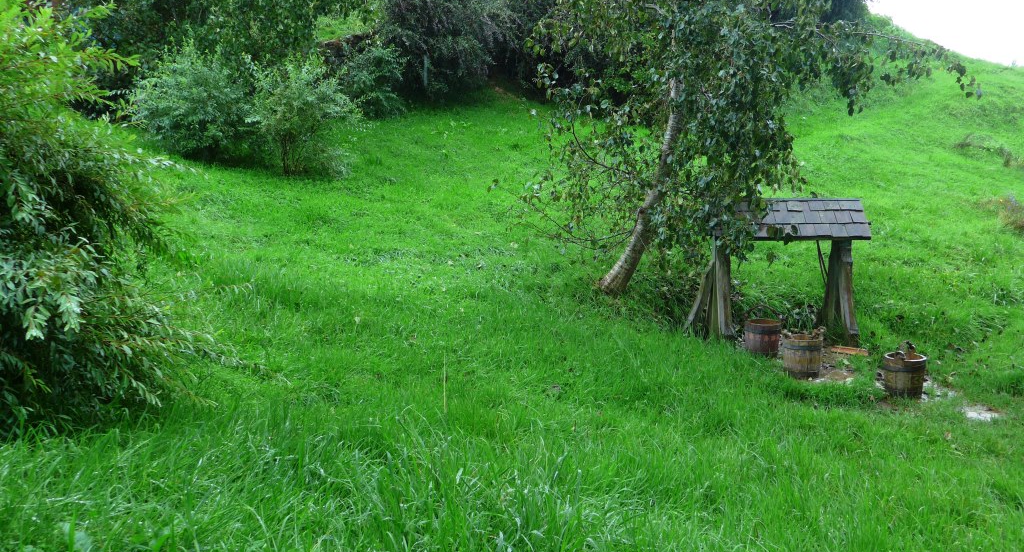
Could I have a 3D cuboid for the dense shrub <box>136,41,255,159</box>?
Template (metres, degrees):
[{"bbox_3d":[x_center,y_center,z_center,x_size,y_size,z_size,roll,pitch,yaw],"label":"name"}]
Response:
[{"bbox_3d":[-5.342,-2.892,14.300,2.000,1.950,1.900,0,8,0],"label":"dense shrub"}]

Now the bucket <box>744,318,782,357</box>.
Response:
[{"bbox_3d":[2.199,0.546,7.500,0.320,0.310,0.320,0,8,0],"label":"bucket"}]

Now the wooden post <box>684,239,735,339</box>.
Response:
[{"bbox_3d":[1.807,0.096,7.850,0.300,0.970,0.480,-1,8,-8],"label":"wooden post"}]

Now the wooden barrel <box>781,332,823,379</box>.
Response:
[{"bbox_3d":[2.374,0.649,7.000,0.340,0.360,0.330,0,8,0],"label":"wooden barrel"}]

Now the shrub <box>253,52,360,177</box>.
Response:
[{"bbox_3d":[-3.201,-2.488,13.300,1.700,1.850,1.650,0,8,0],"label":"shrub"}]

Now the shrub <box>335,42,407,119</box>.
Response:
[{"bbox_3d":[-2.760,-3.760,16.500,1.500,1.450,1.400,0,8,0],"label":"shrub"}]

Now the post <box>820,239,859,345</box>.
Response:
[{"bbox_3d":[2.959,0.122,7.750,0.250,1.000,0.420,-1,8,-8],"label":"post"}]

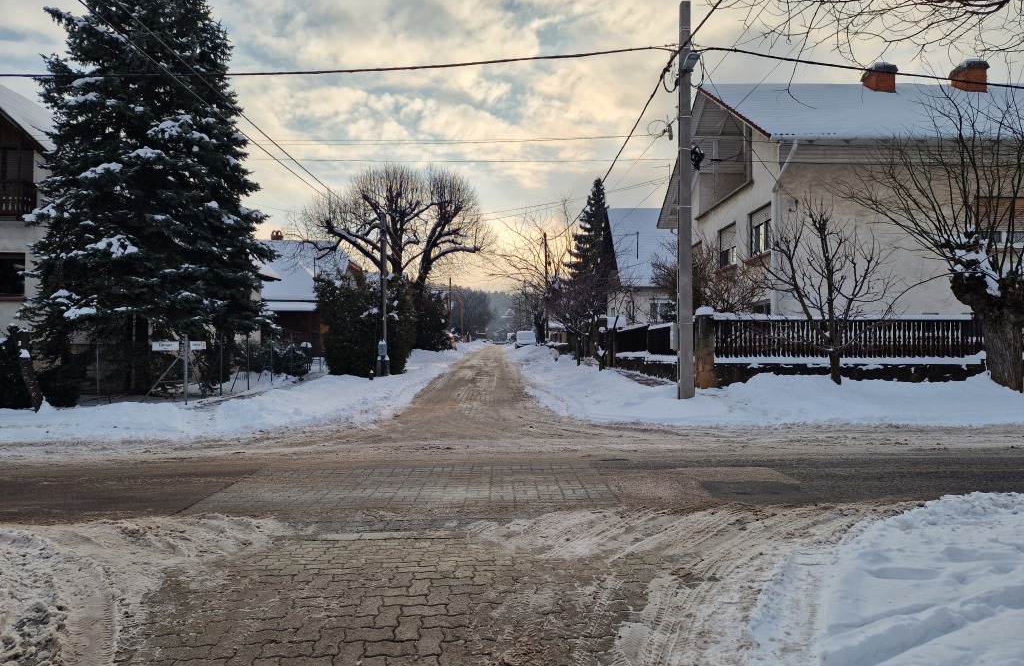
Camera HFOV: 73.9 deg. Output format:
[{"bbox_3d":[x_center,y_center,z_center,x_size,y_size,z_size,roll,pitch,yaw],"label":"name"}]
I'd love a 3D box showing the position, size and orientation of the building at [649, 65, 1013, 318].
[{"bbox_3d":[14.200,-4.700,26.600,13.600,12.200,14.200,0,0,0],"label":"building"}]

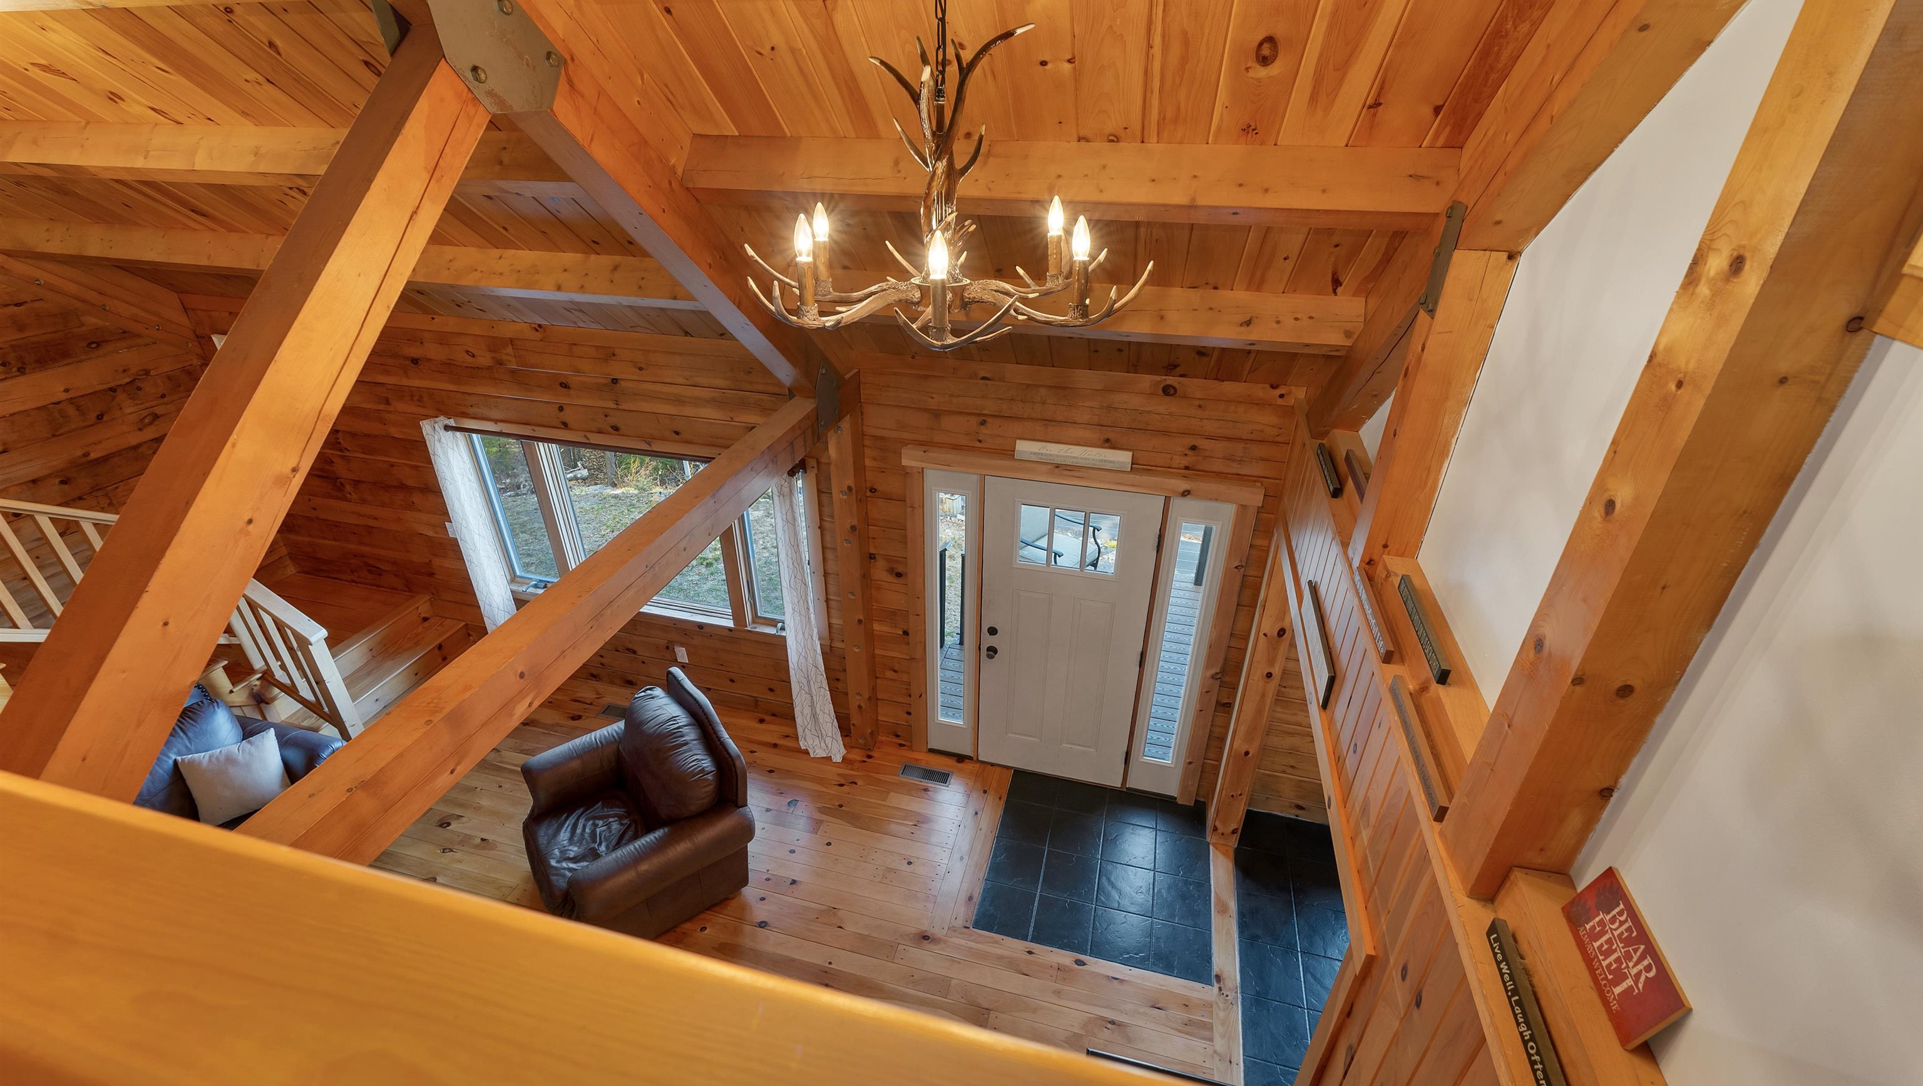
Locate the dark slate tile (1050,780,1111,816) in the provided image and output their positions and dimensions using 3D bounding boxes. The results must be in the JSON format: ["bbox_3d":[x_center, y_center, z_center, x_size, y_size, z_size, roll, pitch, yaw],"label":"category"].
[{"bbox_3d":[0.749,1.602,4.670,0.305,0.012,0.251,7,31,12],"label":"dark slate tile"}]

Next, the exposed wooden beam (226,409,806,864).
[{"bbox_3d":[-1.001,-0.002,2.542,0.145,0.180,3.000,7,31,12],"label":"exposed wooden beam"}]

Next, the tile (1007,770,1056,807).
[{"bbox_3d":[0.454,1.564,4.733,0.295,0.012,0.251,7,31,12],"label":"tile"}]

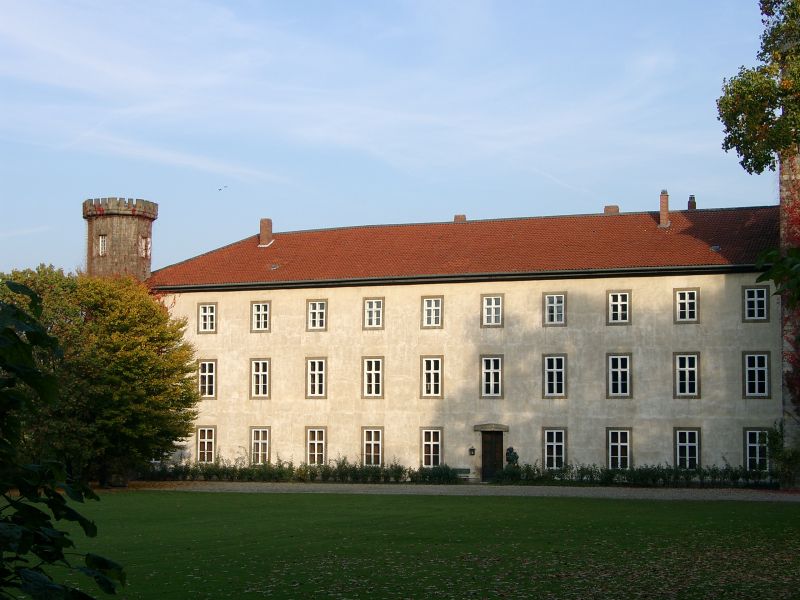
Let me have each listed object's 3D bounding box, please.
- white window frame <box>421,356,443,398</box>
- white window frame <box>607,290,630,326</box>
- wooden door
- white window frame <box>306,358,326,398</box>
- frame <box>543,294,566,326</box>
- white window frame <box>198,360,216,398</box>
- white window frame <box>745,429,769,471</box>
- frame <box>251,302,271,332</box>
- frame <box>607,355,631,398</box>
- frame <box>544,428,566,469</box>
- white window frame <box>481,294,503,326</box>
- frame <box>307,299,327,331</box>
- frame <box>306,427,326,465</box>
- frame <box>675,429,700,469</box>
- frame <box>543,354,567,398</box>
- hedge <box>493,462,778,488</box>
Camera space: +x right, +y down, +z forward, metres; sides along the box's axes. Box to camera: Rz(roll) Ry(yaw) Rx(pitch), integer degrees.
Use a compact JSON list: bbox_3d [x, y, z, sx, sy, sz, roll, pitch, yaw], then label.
[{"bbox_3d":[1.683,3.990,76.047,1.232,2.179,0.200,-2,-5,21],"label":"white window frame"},{"bbox_3d":[11.405,0.389,77.025,1.329,1.812,0.200,-2,-5,23],"label":"white window frame"},{"bbox_3d":[5.000,8.392,79.086,1.191,2.683,0.150,-2,-5,23],"label":"wooden door"},{"bbox_3d":[-4.694,4.407,83.456,1.329,2.325,0.200,-2,-5,23],"label":"white window frame"},{"bbox_3d":[8.207,0.484,78.363,1.329,1.812,0.200,-2,-5,23],"label":"frame"},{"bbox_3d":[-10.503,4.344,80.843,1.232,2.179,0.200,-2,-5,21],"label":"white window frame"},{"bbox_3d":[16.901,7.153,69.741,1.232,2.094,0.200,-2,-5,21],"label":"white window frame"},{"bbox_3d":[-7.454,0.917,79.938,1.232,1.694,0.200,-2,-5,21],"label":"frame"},{"bbox_3d":[11.386,3.928,76.728,1.329,2.325,0.200,-2,-5,23],"label":"frame"},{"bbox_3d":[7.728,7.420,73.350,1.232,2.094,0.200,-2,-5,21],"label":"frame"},{"bbox_3d":[4.981,0.580,79.713,1.329,1.812,0.200,-2,-5,23],"label":"white window frame"},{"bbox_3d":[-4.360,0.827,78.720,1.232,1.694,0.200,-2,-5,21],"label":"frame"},{"bbox_3d":[-5.090,8.907,90.550,1.356,2.314,0.200,-2,-5,22],"label":"frame"},{"bbox_3d":[14.612,7.625,75.052,1.329,2.209,0.200,-2,-5,23],"label":"frame"},{"bbox_3d":[8.918,4.410,85.239,1.396,2.532,0.200,-2,-5,22],"label":"frame"},{"bbox_3d":[12.727,9.648,81.759,15.731,1.300,1.200,-2,-5,22],"label":"hedge"}]

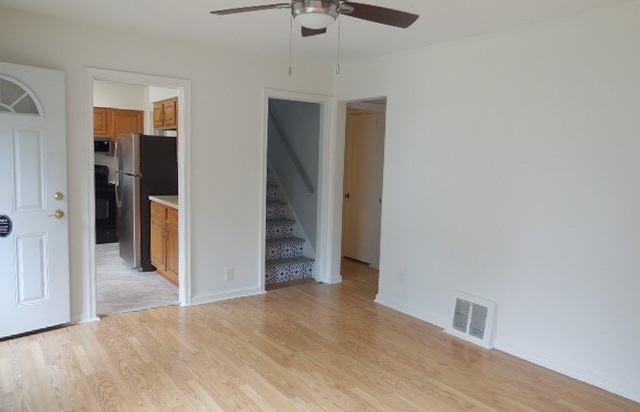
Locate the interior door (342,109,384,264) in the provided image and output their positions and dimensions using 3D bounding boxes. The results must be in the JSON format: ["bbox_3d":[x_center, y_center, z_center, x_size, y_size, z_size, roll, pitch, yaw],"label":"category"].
[{"bbox_3d":[0.564,-0.272,6.379,0.118,2.116,0.858,-3,8,-36],"label":"interior door"}]

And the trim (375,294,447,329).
[{"bbox_3d":[0.847,0.987,4.366,0.022,0.080,0.895,-3,8,-36],"label":"trim"}]

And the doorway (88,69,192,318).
[{"bbox_3d":[-1.591,-0.085,4.106,0.884,2.116,0.133,-3,8,-36],"label":"doorway"}]

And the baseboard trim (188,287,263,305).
[{"bbox_3d":[-0.922,0.899,4.679,0.784,0.075,0.022,-3,8,-36],"label":"baseboard trim"}]

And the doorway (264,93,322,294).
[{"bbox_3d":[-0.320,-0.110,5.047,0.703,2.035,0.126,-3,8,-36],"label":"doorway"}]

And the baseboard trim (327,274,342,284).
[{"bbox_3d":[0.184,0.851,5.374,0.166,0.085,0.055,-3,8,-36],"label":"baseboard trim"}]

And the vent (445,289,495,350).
[{"bbox_3d":[1.225,0.921,3.804,0.052,0.360,0.431,-3,8,-36],"label":"vent"}]

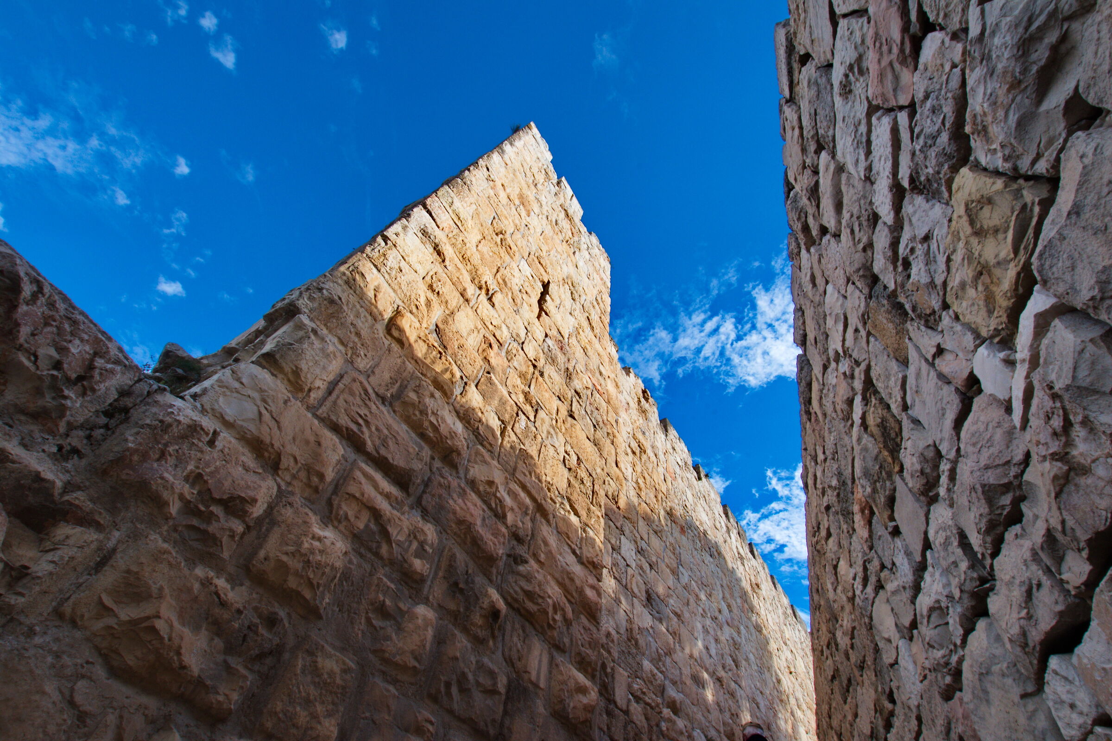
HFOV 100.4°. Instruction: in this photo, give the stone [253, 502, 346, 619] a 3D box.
[{"bbox_3d":[-1.184,0.855,2.036,0.280,0.355,0.370,-25,-62,20],"label":"stone"}]

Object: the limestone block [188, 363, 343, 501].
[{"bbox_3d":[-1.401,0.330,2.166,0.320,0.357,0.646,-25,-62,20],"label":"limestone block"}]

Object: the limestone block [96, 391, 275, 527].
[{"bbox_3d":[-1.478,0.445,1.810,0.300,0.336,0.538,-25,-62,20],"label":"limestone block"}]

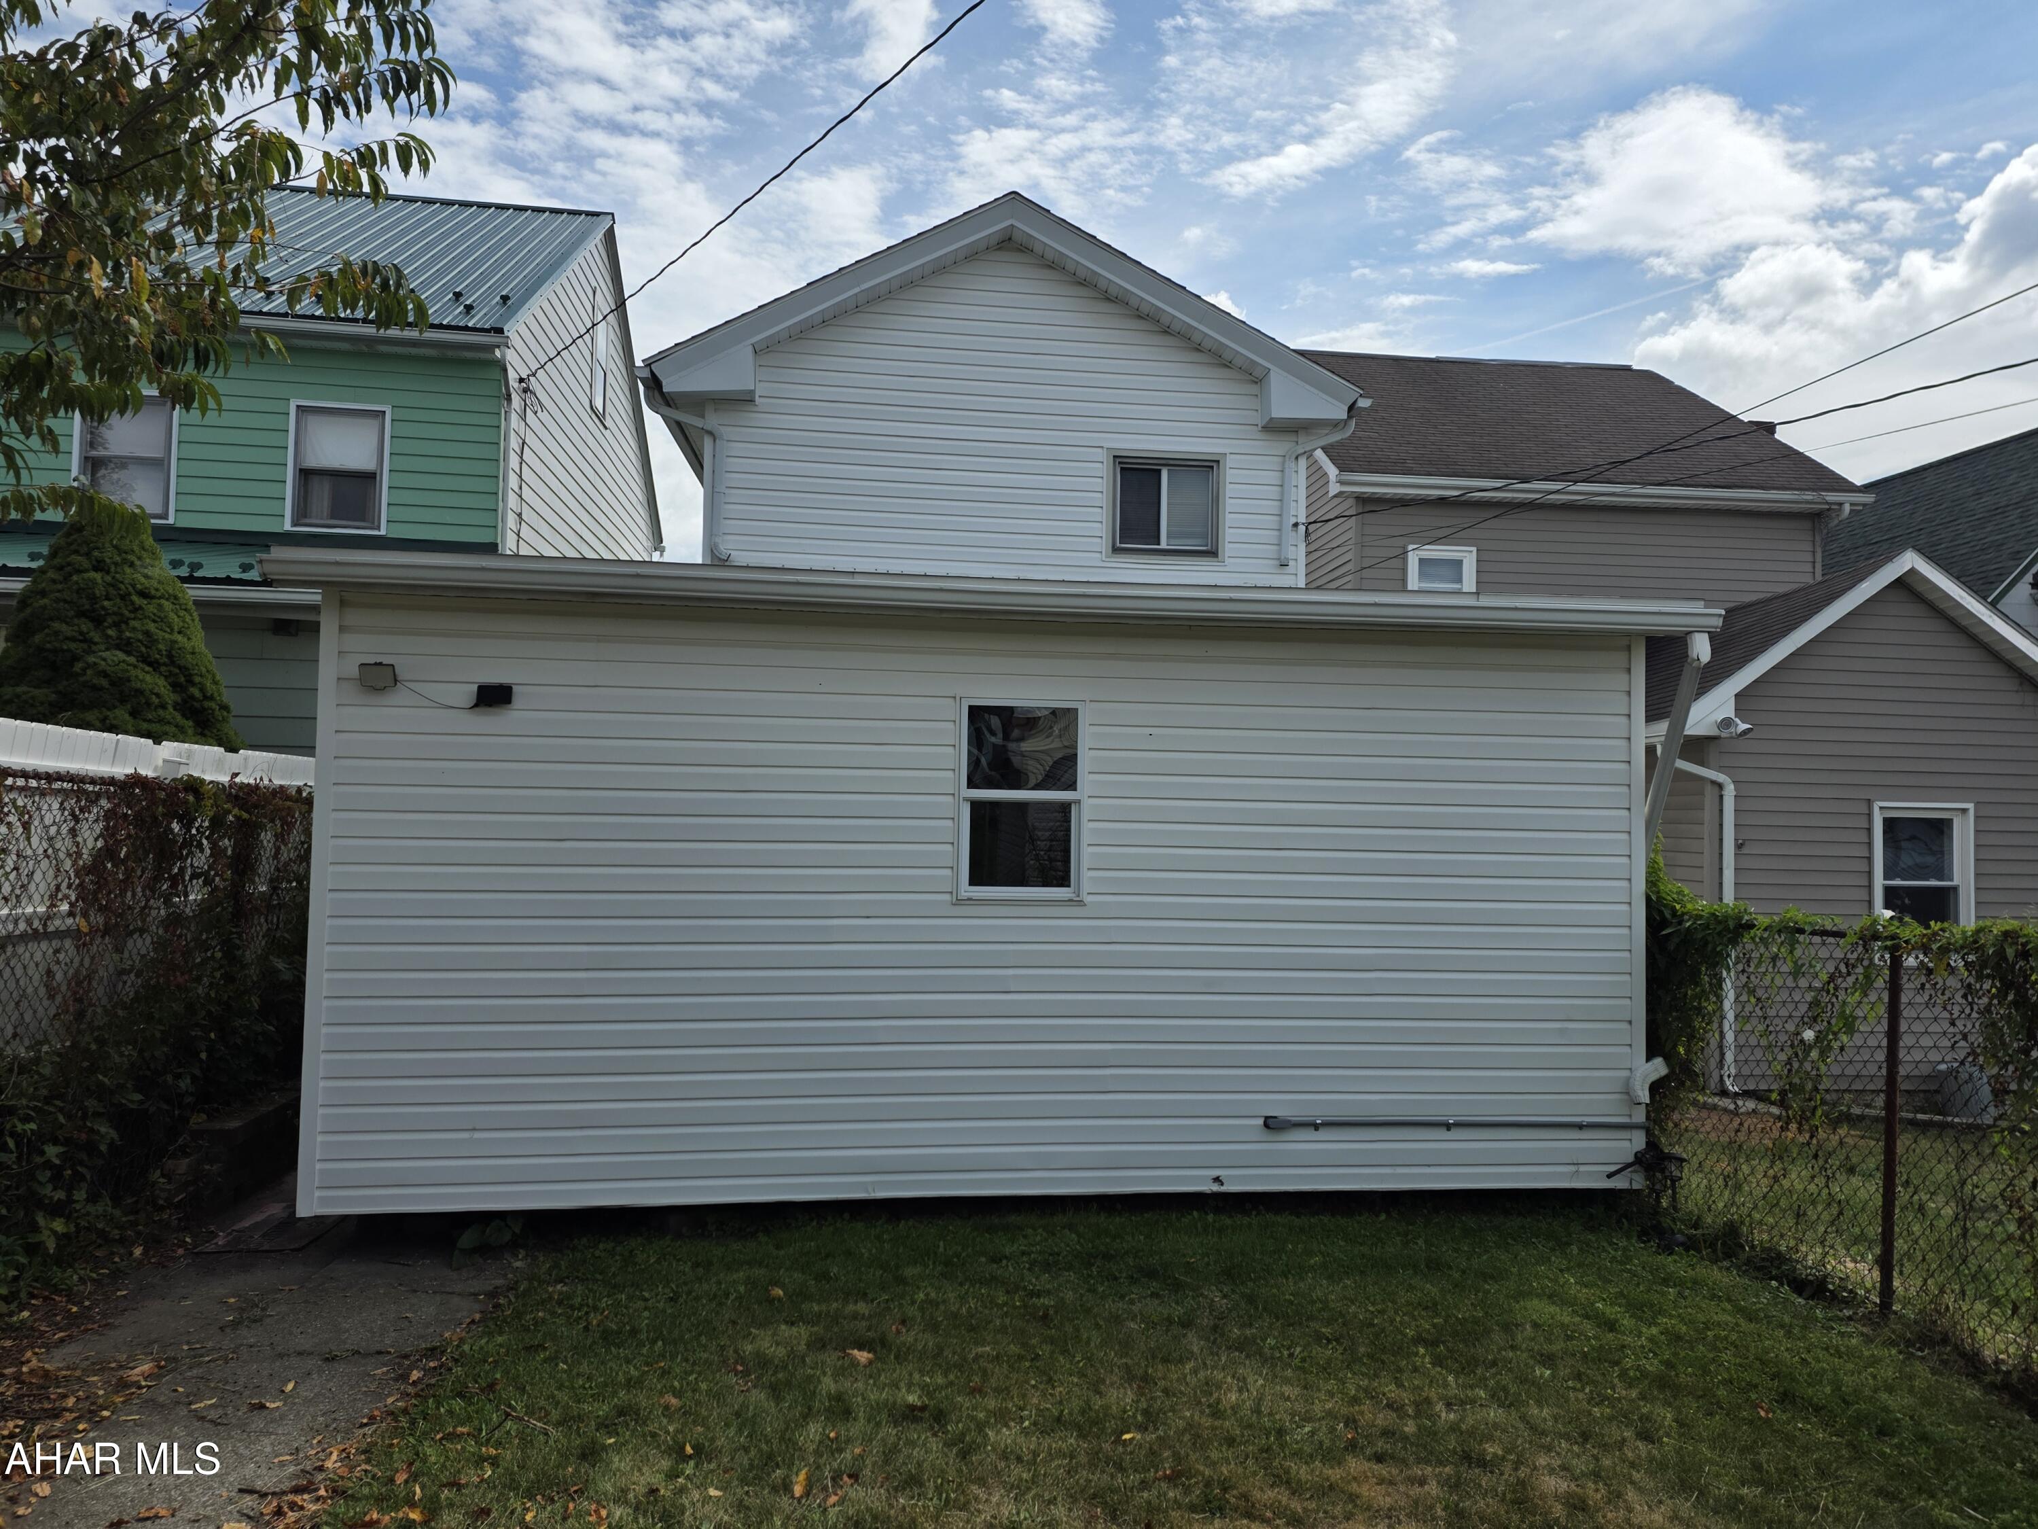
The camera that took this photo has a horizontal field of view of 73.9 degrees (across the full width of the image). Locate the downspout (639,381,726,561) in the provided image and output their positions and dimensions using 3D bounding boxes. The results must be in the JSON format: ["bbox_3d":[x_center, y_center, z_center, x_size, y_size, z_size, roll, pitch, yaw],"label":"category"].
[{"bbox_3d":[-2.660,-2.319,10.873,0.730,1.400,0.150,1,-3,-8],"label":"downspout"}]

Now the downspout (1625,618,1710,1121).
[{"bbox_3d":[2.766,0.458,5.826,0.295,2.060,0.280,1,-3,-7],"label":"downspout"}]

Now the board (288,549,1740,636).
[{"bbox_3d":[0.087,-0.683,5.427,5.850,0.165,0.160,1,-3,-7],"label":"board"}]

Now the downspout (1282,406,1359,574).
[{"bbox_3d":[2.562,-2.326,11.612,0.665,1.370,0.150,1,-3,-8],"label":"downspout"}]

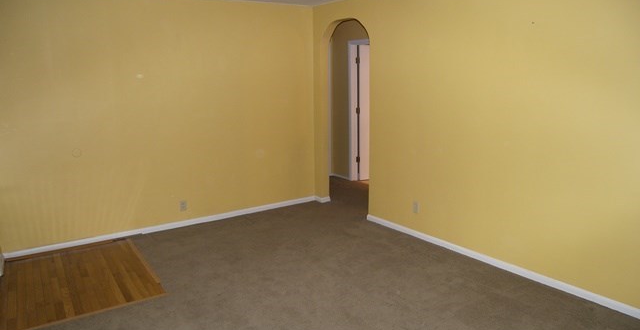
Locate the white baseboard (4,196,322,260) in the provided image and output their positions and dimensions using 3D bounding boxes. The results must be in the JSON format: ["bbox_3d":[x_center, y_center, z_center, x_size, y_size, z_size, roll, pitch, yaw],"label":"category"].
[{"bbox_3d":[-1.413,0.623,4.856,3.366,0.077,0.030,-9,13,-35],"label":"white baseboard"}]

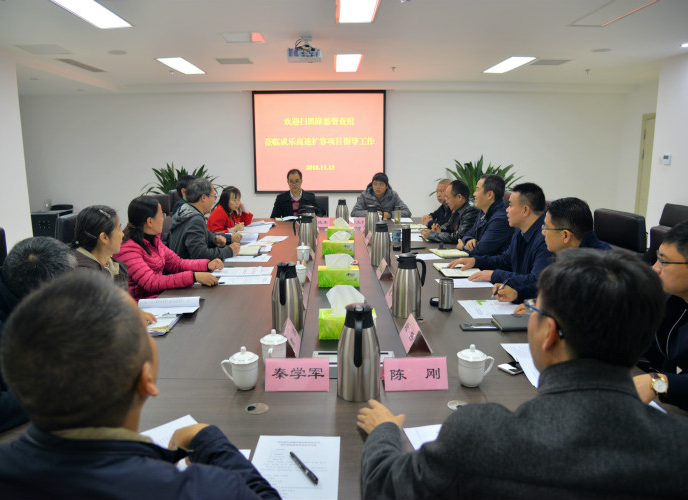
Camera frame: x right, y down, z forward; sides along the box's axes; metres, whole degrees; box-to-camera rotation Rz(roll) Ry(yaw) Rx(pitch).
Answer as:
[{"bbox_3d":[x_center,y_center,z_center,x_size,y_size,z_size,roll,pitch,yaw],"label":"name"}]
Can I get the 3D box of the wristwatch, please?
[{"bbox_3d":[0.912,0.392,1.445,0.042,0.058,0.042,-15,-30,24],"label":"wristwatch"}]

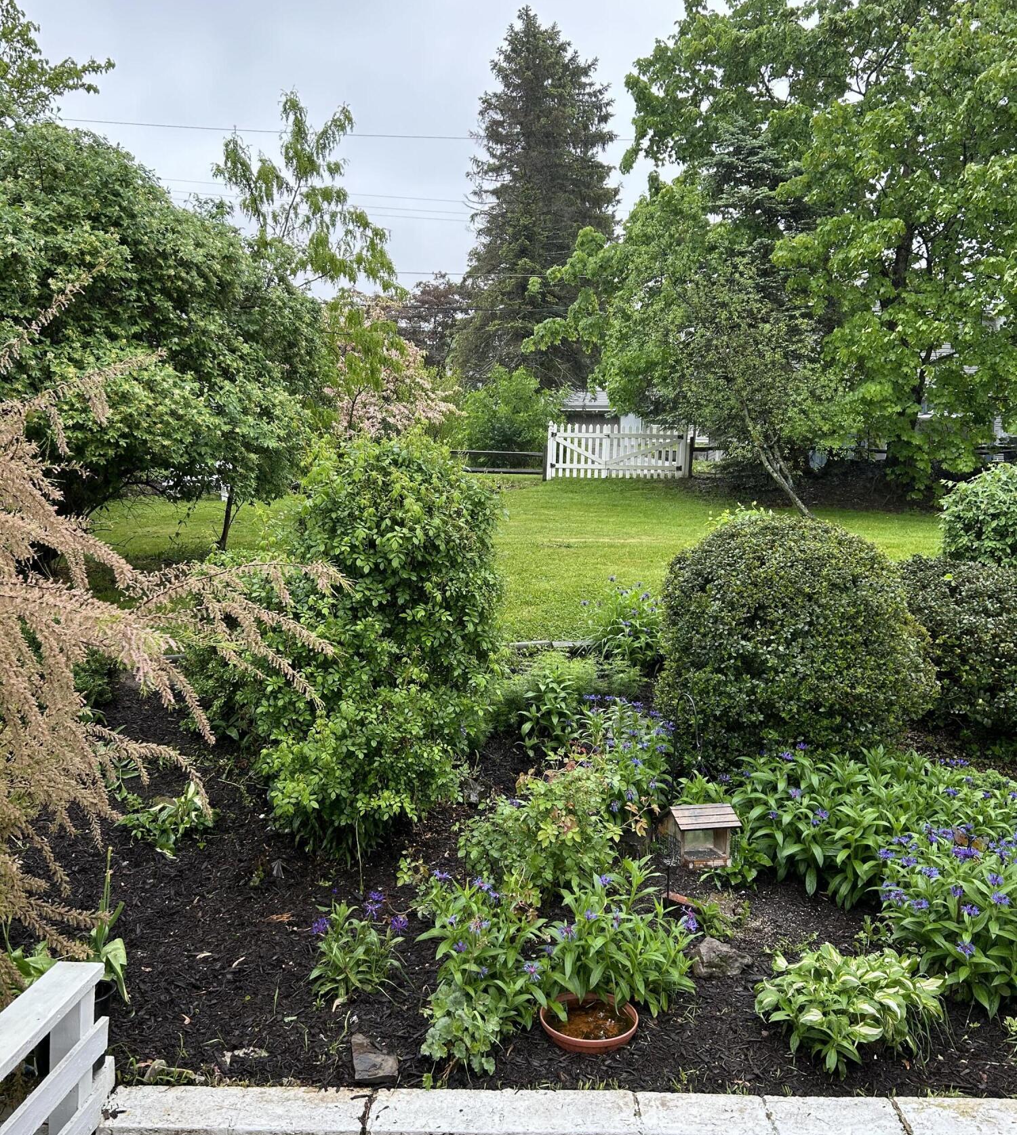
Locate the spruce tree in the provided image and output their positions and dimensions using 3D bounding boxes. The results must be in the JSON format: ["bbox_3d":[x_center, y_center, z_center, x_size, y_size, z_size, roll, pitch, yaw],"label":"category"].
[{"bbox_3d":[0.980,-12.293,36.698,6.100,16.164,6.000,0,1,0],"label":"spruce tree"}]

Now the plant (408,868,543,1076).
[{"bbox_3d":[-0.100,1.350,3.546,0.470,0.560,0.450,0,1,0],"label":"plant"}]

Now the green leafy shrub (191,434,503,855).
[{"bbox_3d":[-0.896,0.332,5.668,1.680,2.080,1.300,0,2,0],"label":"green leafy shrub"}]

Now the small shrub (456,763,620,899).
[{"bbox_3d":[0.137,1.225,4.834,0.760,0.520,0.660,0,2,0],"label":"small shrub"}]

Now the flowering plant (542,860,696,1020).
[{"bbox_3d":[0.415,1.391,3.880,0.560,0.440,0.500,0,2,0],"label":"flowering plant"}]

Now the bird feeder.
[{"bbox_3d":[0.832,1.142,4.431,0.285,0.230,0.225,0,2,-15],"label":"bird feeder"}]

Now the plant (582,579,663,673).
[{"bbox_3d":[0.875,0.426,7.613,0.660,0.670,0.620,0,1,0],"label":"plant"}]

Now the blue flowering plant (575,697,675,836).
[{"bbox_3d":[0.593,0.993,5.207,0.500,0.590,0.520,0,1,0],"label":"blue flowering plant"}]

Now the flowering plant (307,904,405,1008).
[{"bbox_3d":[-0.561,1.448,3.823,0.360,0.340,0.340,0,2,0],"label":"flowering plant"}]

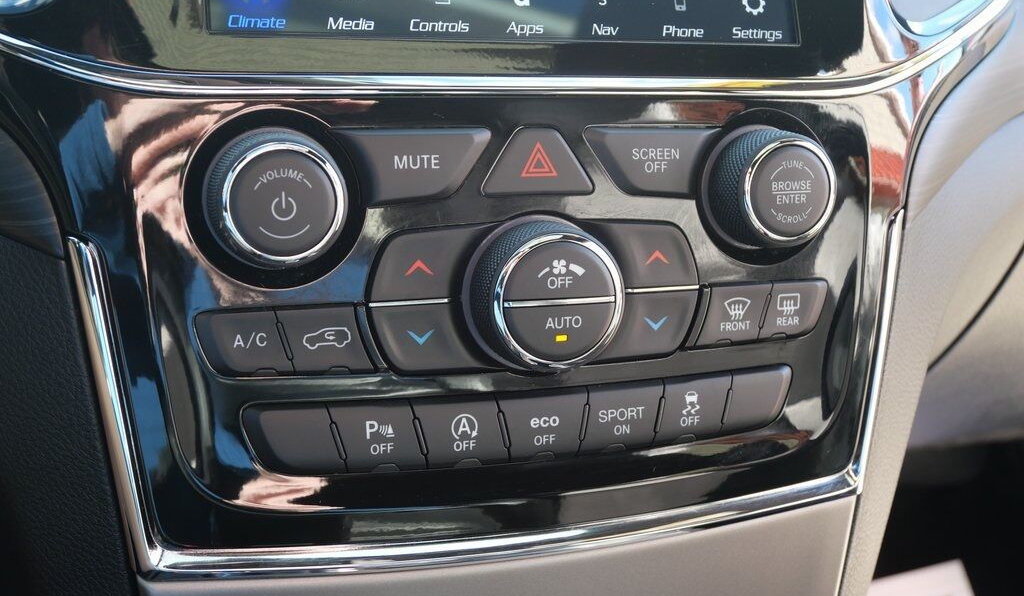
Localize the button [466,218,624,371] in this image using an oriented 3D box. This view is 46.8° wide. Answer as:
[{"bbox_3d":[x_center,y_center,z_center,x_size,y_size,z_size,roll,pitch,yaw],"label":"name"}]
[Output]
[{"bbox_3d":[0.010,0.000,0.327,0.044,0.044,0.019,-3,8,-19],"label":"button"}]

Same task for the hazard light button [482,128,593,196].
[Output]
[{"bbox_3d":[0.007,-0.038,0.329,0.033,0.018,0.007,-3,8,-19],"label":"hazard light button"}]

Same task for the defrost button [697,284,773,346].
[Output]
[{"bbox_3d":[0.067,0.005,0.355,0.026,0.018,0.007,-3,8,-19],"label":"defrost button"}]

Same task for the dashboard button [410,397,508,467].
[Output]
[{"bbox_3d":[-0.014,0.037,0.330,0.028,0.020,0.007,-3,5,-19],"label":"dashboard button"}]

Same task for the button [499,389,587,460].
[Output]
[{"bbox_3d":[0.009,0.036,0.338,0.026,0.020,0.007,-3,5,-19],"label":"button"}]

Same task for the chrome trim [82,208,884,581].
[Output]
[{"bbox_3d":[0.006,0.024,0.340,0.245,0.096,0.021,-3,8,-19],"label":"chrome trim"}]

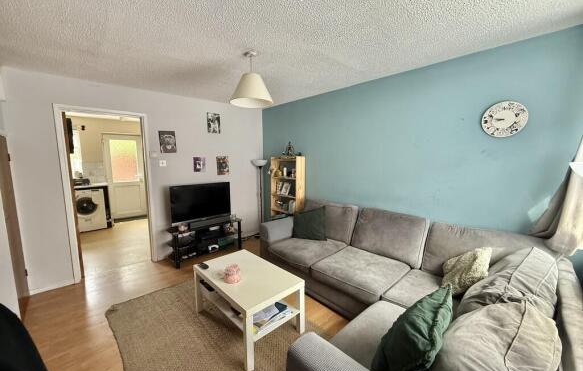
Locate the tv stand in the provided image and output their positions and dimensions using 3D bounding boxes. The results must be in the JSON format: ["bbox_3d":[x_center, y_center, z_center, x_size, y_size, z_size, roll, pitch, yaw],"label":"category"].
[{"bbox_3d":[-1.267,0.809,3.538,1.000,0.480,0.330,-7,9,-42],"label":"tv stand"}]

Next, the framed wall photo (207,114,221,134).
[{"bbox_3d":[-1.239,-0.995,3.761,0.205,0.303,0.020,-7,9,-42],"label":"framed wall photo"}]

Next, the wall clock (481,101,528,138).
[{"bbox_3d":[1.766,-0.551,1.956,0.035,0.297,0.297,-7,9,-42],"label":"wall clock"}]

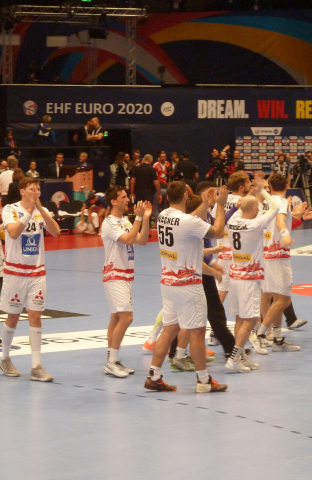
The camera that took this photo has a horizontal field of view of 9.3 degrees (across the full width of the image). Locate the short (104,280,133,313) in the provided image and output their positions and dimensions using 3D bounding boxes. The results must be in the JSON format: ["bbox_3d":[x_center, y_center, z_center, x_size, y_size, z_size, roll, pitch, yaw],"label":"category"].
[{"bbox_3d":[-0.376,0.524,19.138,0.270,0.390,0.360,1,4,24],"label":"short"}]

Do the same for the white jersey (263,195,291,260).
[{"bbox_3d":[1.327,-0.136,21.081,0.330,0.708,0.460,-2,4,-25],"label":"white jersey"}]

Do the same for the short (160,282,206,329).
[{"bbox_3d":[0.262,0.600,18.056,0.340,0.470,0.430,-3,4,-38],"label":"short"}]

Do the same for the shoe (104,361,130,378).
[{"bbox_3d":[-0.395,1.287,19.209,0.310,0.130,0.115,3,5,40],"label":"shoe"}]

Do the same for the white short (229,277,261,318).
[{"bbox_3d":[0.901,0.567,19.401,0.300,0.458,0.360,-3,5,-43],"label":"white short"}]

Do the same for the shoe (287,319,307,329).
[{"bbox_3d":[1.715,1.010,23.300,0.295,0.120,0.110,-17,-7,35],"label":"shoe"}]

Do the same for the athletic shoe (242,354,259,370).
[{"bbox_3d":[0.953,1.255,19.483,0.300,0.125,0.110,-3,4,-38],"label":"athletic shoe"}]

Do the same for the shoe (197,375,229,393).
[{"bbox_3d":[0.525,1.351,17.896,0.305,0.125,0.115,0,3,-2],"label":"shoe"}]

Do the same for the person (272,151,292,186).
[{"bbox_3d":[3.336,-1.428,50.908,0.540,1.655,0.360,0,3,2],"label":"person"}]

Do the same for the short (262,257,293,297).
[{"bbox_3d":[1.334,0.385,21.113,0.320,0.473,0.370,-2,4,-25],"label":"short"}]

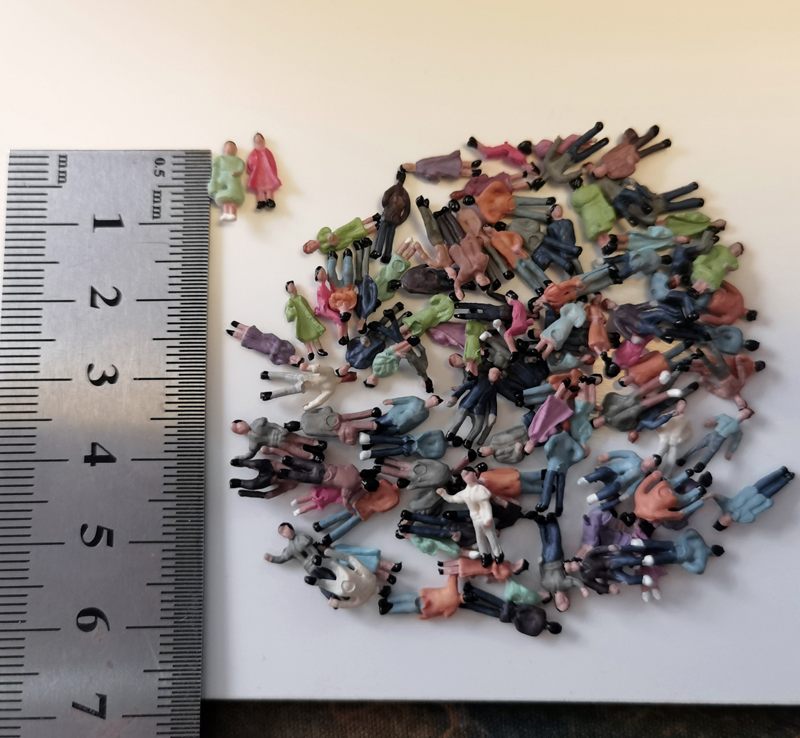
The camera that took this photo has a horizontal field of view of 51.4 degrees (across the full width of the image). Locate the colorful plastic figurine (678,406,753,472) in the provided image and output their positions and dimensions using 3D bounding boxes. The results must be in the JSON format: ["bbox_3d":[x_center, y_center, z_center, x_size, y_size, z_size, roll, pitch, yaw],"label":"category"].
[{"bbox_3d":[0.040,0.009,0.104,0.011,0.003,0.005,-41,85,-7],"label":"colorful plastic figurine"}]

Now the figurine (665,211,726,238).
[{"bbox_3d":[0.037,-0.018,0.107,0.010,0.003,0.003,-2,81,-1],"label":"figurine"}]

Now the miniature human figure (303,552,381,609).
[{"bbox_3d":[-0.006,0.025,0.098,0.010,0.003,0.006,14,81,1],"label":"miniature human figure"}]

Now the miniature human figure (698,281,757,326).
[{"bbox_3d":[0.040,-0.008,0.106,0.011,0.003,0.006,17,81,1],"label":"miniature human figure"}]

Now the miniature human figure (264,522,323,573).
[{"bbox_3d":[-0.011,0.024,0.100,0.007,0.003,0.012,-37,84,-6],"label":"miniature human figure"}]

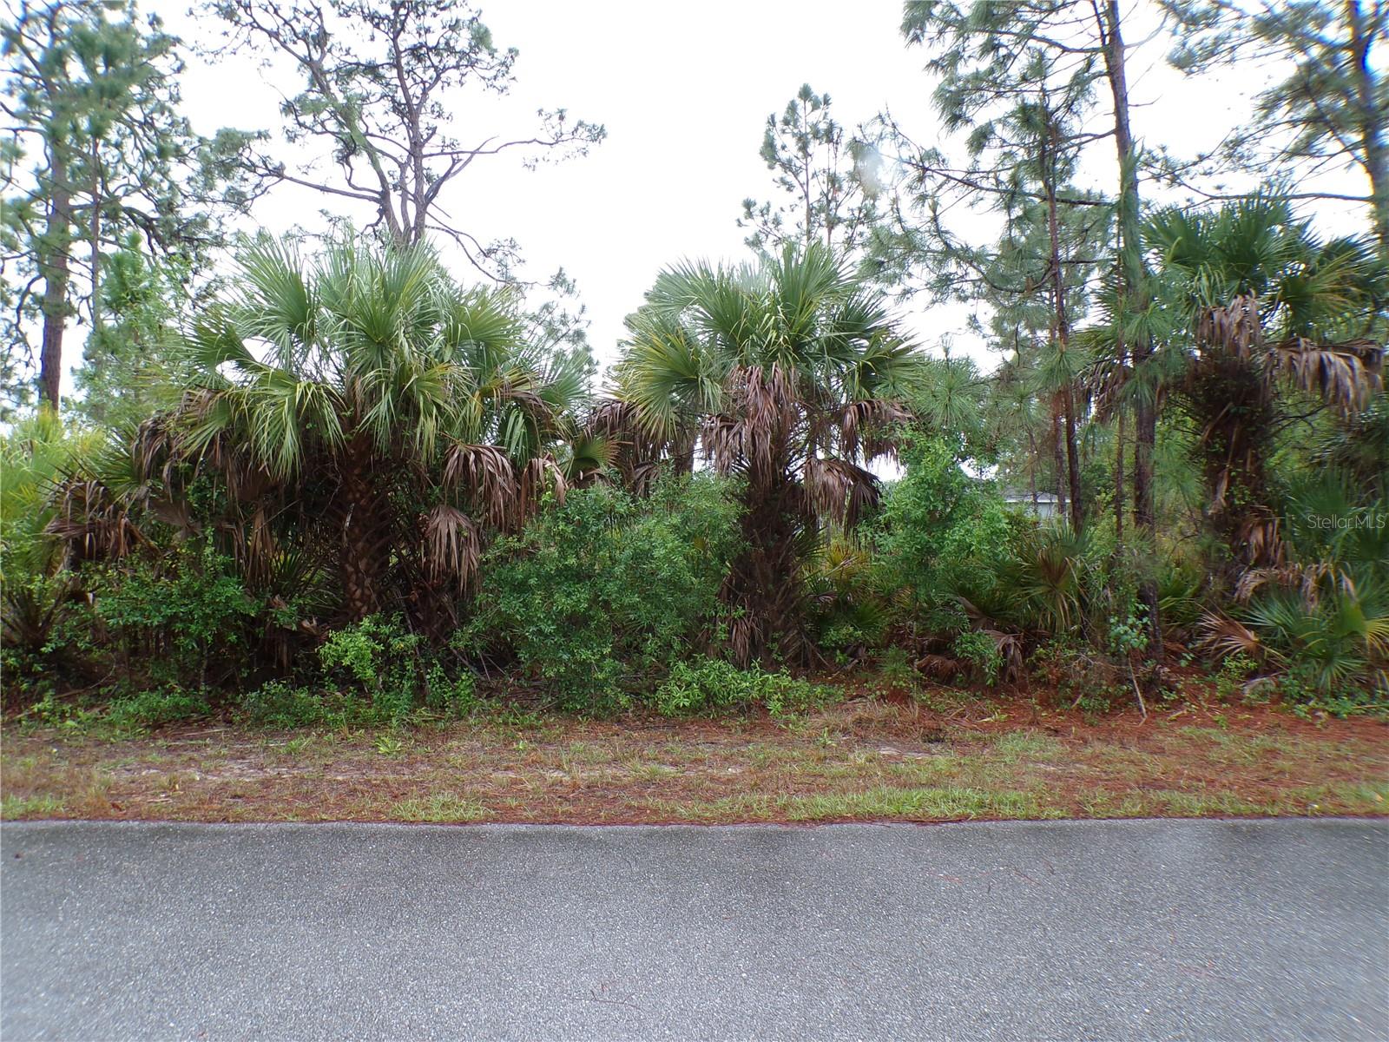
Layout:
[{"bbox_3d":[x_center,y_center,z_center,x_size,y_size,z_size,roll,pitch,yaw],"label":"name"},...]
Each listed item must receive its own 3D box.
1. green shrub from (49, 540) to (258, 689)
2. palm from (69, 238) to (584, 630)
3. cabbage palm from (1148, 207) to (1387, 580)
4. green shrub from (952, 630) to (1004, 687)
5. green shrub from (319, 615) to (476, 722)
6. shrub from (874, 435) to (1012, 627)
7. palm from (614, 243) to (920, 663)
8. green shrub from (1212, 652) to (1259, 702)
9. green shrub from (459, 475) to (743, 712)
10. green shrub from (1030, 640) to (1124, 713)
[{"bbox_3d":[-5.347,0.915,9.500,2.050,1.450,1.300,0,0,0],"label":"green shrub"},{"bbox_3d":[-3.967,-0.861,10.400,5.300,4.350,4.000,0,0,0],"label":"palm"},{"bbox_3d":[6.476,-1.283,11.000,2.900,4.700,2.800,0,0,0],"label":"cabbage palm"},{"bbox_3d":[2.847,1.372,9.700,0.510,0.550,0.450,0,0,0],"label":"green shrub"},{"bbox_3d":[-2.619,1.298,8.500,1.370,0.950,0.950,0,0,0],"label":"green shrub"},{"bbox_3d":[2.755,0.163,10.700,1.520,2.250,1.400,0,0,0],"label":"shrub"},{"bbox_3d":[0.787,-0.728,10.500,3.300,4.500,3.100,0,0,0],"label":"palm"},{"bbox_3d":[5.111,1.461,9.100,0.440,0.460,0.400,0,0,0],"label":"green shrub"},{"bbox_3d":[-0.887,0.672,9.100,2.600,2.200,1.800,0,0,0],"label":"green shrub"},{"bbox_3d":[3.535,1.429,8.900,0.860,0.660,0.700,0,0,0],"label":"green shrub"}]

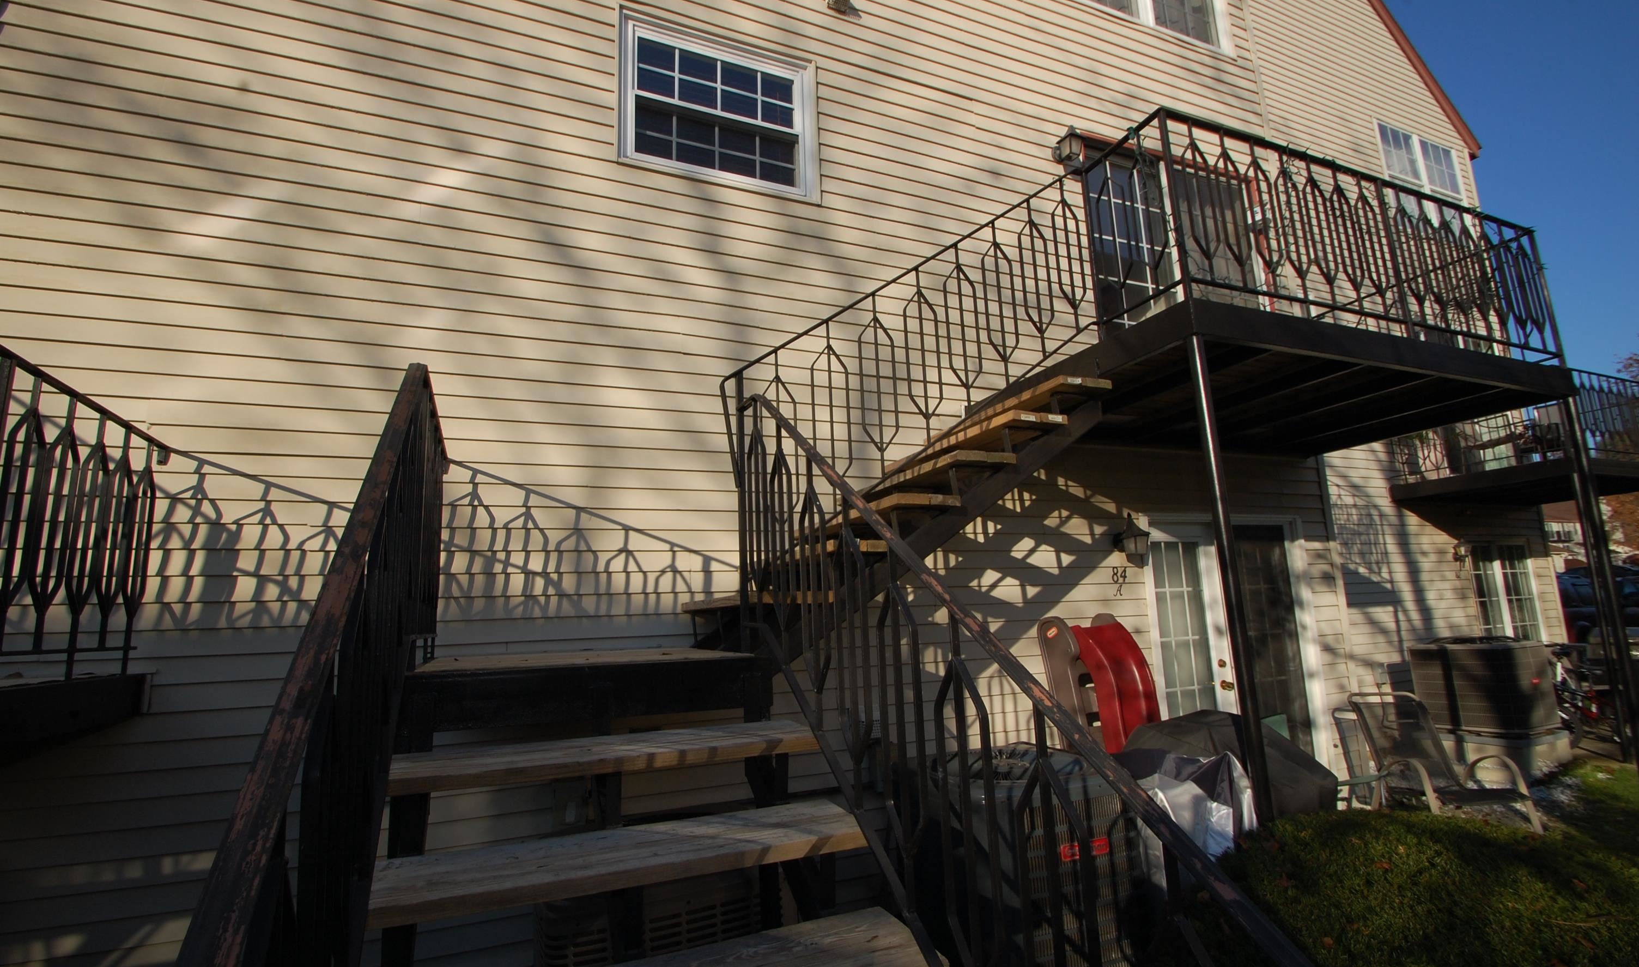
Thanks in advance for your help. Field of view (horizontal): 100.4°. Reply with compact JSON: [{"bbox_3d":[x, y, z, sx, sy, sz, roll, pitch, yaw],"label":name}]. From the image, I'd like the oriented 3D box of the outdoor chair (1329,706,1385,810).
[{"bbox_3d":[3.900,1.943,4.865,0.500,0.800,0.420,-1,-10,-8],"label":"outdoor chair"}]

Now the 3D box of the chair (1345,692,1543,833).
[{"bbox_3d":[4.219,1.905,4.696,0.650,0.830,0.720,-3,-10,1],"label":"chair"}]

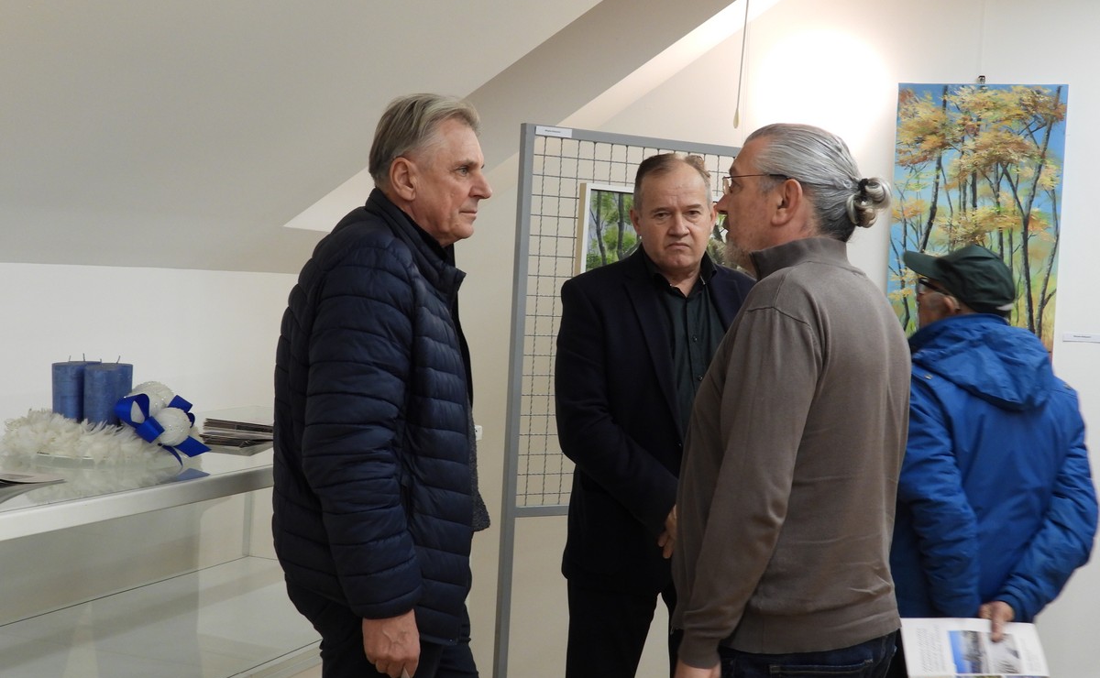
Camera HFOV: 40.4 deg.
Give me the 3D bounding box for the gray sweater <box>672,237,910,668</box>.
[{"bbox_3d":[0.395,0.169,2.430,0.360,0.660,0.510,4,2,28],"label":"gray sweater"}]

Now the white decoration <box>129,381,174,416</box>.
[{"bbox_3d":[-0.816,0.125,3.060,0.086,0.080,0.084,2,2,-14],"label":"white decoration"}]

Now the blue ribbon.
[{"bbox_3d":[-0.778,0.178,3.000,0.190,0.138,0.120,2,2,-18],"label":"blue ribbon"}]

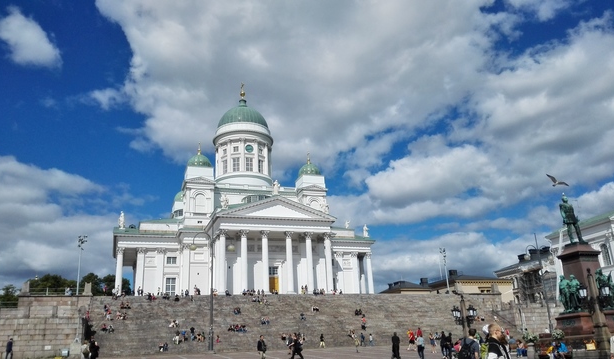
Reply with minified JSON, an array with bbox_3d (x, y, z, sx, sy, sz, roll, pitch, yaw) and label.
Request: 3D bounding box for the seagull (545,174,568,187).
[{"bbox_3d":[10.552,0.042,20.000,1.150,0.270,0.420,28,-23,-33],"label":"seagull"}]

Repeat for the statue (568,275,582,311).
[{"bbox_3d":[16.193,6.833,28.690,0.620,2.080,0.720,10,-22,-33],"label":"statue"}]

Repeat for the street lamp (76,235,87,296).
[{"bbox_3d":[-28.787,10.853,60.361,1.300,7.842,1.200,4,-19,-19],"label":"street lamp"}]

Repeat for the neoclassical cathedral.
[{"bbox_3d":[-17.114,1.642,128.459,61.500,62.000,61.500,4,-19,-19],"label":"neoclassical cathedral"}]

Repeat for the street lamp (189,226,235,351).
[{"bbox_3d":[-11.556,13.006,57.774,5.400,15.142,0.900,4,-19,-19],"label":"street lamp"}]

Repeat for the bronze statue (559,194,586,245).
[{"bbox_3d":[17.503,2.620,31.223,1.050,3.331,0.900,4,-19,-19],"label":"bronze statue"}]

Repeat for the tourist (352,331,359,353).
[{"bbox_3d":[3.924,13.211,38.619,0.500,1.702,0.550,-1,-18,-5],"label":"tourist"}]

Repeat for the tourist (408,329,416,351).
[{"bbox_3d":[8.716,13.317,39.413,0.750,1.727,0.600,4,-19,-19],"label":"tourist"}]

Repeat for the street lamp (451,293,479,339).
[{"bbox_3d":[10.415,9.499,30.941,1.600,3.915,0.850,4,-19,-19],"label":"street lamp"}]

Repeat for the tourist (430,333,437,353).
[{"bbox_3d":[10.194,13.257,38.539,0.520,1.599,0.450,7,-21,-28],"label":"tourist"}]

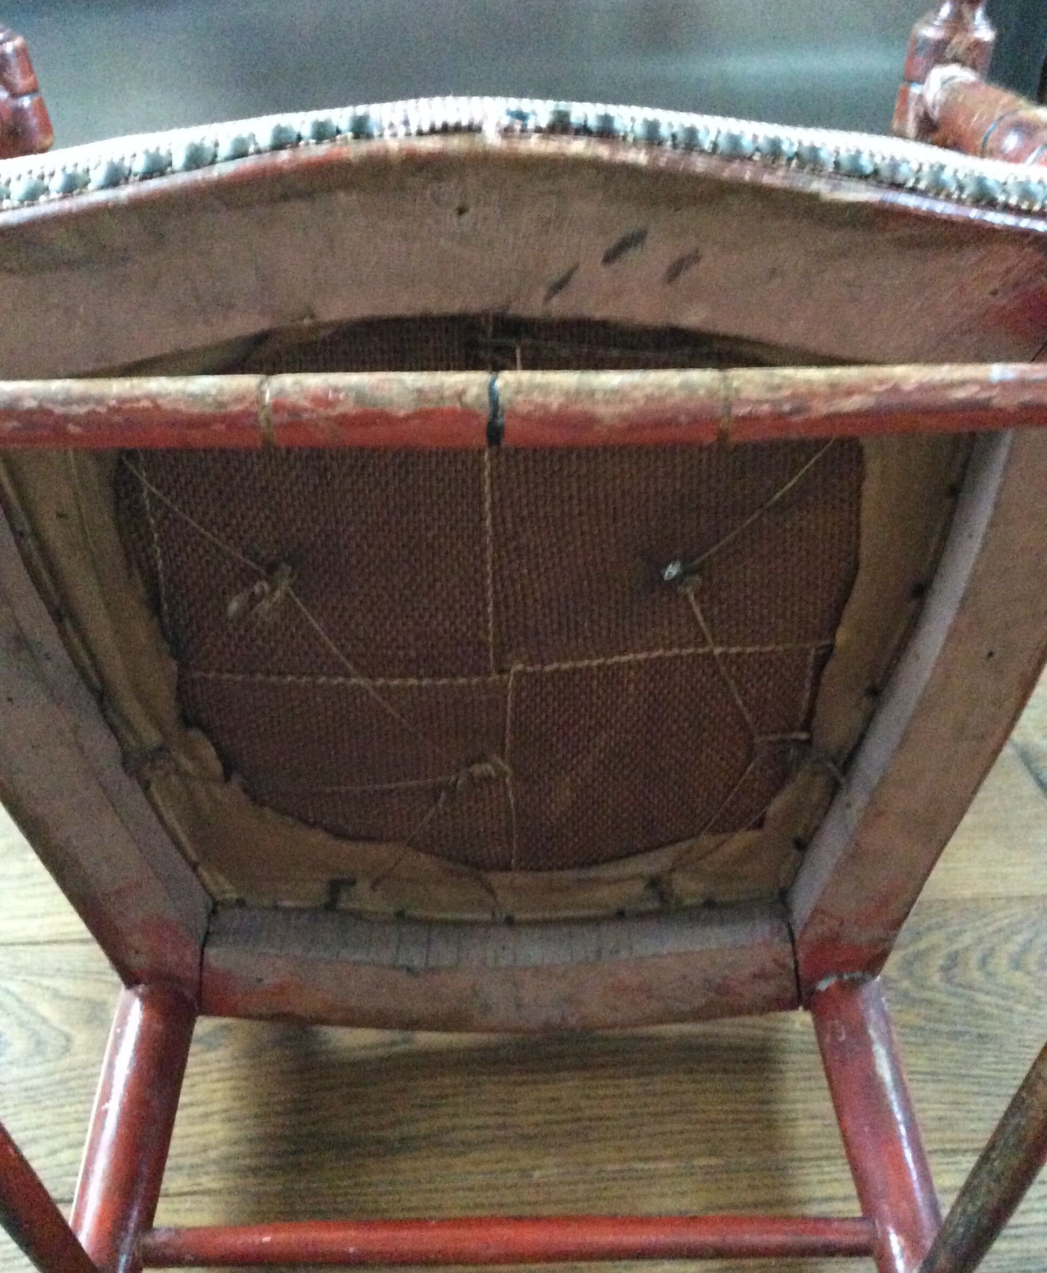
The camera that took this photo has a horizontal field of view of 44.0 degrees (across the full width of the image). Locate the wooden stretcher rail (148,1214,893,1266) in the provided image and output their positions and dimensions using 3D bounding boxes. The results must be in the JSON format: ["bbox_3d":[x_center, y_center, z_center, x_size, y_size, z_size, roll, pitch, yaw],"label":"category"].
[{"bbox_3d":[-0.007,0.273,0.585,0.334,0.020,0.020,-1,31,0],"label":"wooden stretcher rail"}]

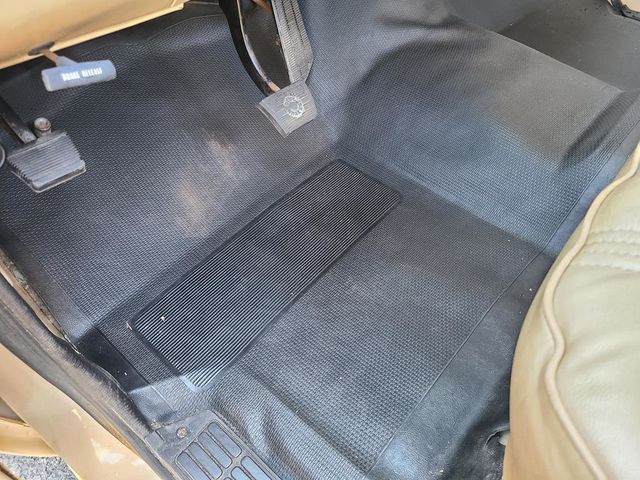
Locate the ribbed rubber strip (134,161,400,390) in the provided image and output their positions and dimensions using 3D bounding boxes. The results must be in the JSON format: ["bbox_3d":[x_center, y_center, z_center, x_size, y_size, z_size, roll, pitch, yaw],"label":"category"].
[{"bbox_3d":[-0.066,0.022,0.830,0.165,0.012,0.509,33,57,27],"label":"ribbed rubber strip"}]

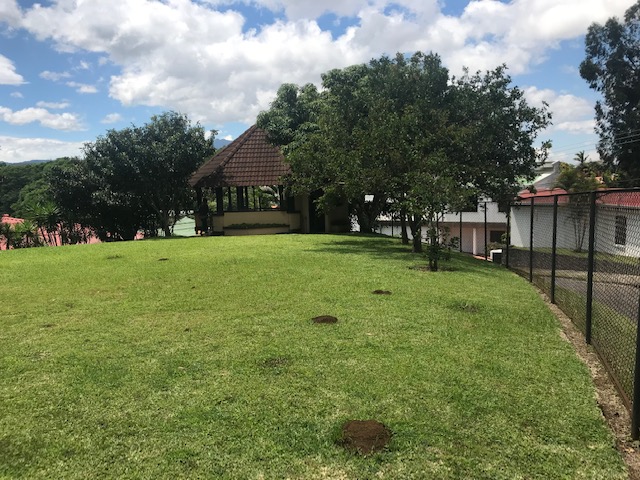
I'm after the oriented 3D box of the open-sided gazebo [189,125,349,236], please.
[{"bbox_3d":[-2.537,-2.881,25.500,7.700,5.600,7.000,0,5,0],"label":"open-sided gazebo"}]

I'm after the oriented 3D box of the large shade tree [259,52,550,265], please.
[{"bbox_3d":[3.020,-3.020,18.500,10.400,7.400,8.500,0,5,0],"label":"large shade tree"}]

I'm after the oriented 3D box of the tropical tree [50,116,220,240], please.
[{"bbox_3d":[-9.831,-3.260,27.000,8.700,6.800,7.200,0,5,0],"label":"tropical tree"}]

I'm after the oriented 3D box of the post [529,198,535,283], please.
[{"bbox_3d":[4.341,0.010,10.600,0.060,1.720,0.060,0,5,0],"label":"post"}]

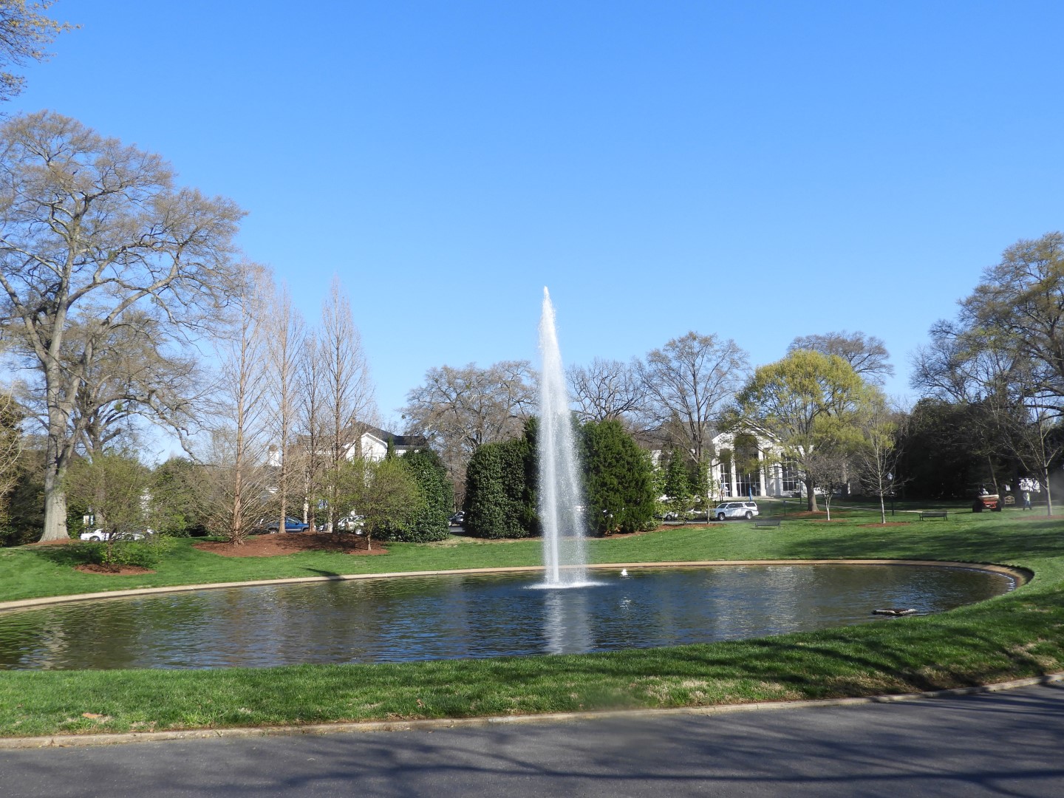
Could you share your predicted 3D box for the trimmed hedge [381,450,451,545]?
[{"bbox_3d":[-8.694,7.236,69.380,5.566,7.030,5.200,-1,-6,0],"label":"trimmed hedge"}]

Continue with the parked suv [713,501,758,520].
[{"bbox_3d":[21.380,11.805,97.000,5.250,1.930,2.020,1,-7,-20],"label":"parked suv"}]

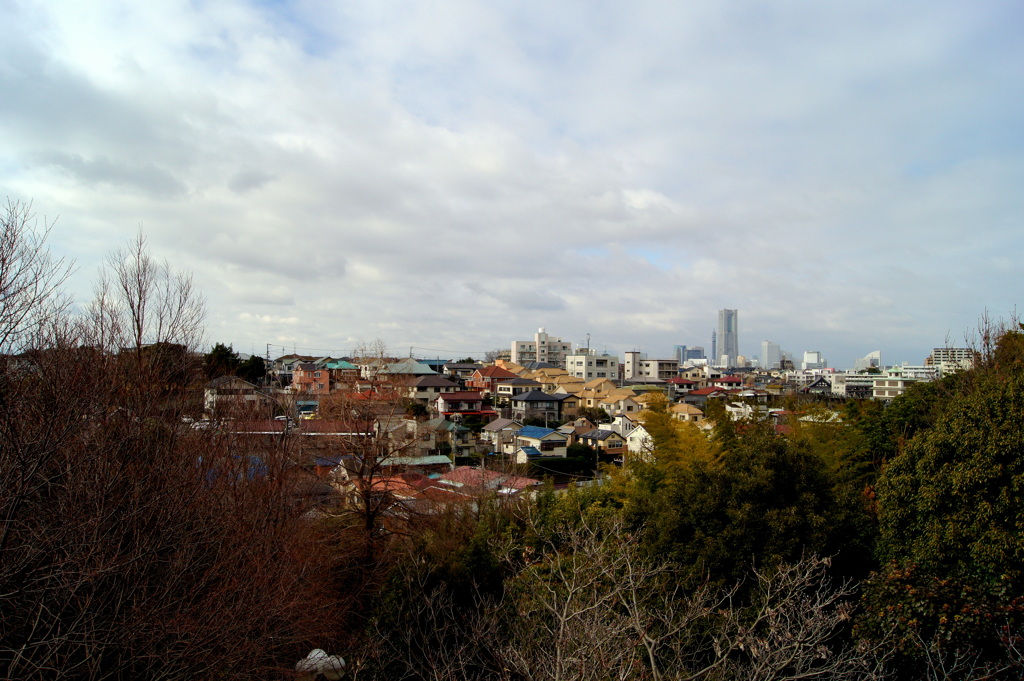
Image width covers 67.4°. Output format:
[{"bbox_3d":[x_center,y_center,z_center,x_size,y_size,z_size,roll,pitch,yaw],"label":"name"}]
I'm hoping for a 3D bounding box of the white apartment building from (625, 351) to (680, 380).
[{"bbox_3d":[48.350,9.880,266.000,12.700,11.300,13.300,2,-2,-30],"label":"white apartment building"}]

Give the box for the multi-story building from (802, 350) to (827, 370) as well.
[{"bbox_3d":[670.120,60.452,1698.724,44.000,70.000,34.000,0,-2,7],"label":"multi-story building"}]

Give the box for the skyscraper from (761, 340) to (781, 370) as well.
[{"bbox_3d":[1074.557,88.017,3186.752,58.000,172.000,50.000,0,-2,-9],"label":"skyscraper"}]

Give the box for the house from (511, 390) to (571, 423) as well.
[{"bbox_3d":[6.776,17.899,207.836,11.200,8.700,9.200,1,-2,-24],"label":"house"}]

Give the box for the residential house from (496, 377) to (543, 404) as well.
[{"bbox_3d":[2.131,14.800,217.843,11.500,8.300,8.500,1,-2,-24],"label":"residential house"}]

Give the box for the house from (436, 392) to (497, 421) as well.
[{"bbox_3d":[-11.265,16.748,189.854,14.000,8.000,8.500,1,-2,-18],"label":"house"}]

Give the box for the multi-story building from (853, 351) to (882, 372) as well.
[{"bbox_3d":[1447.381,110.145,3117.539,100.000,135.000,40.000,-1,-2,25],"label":"multi-story building"}]

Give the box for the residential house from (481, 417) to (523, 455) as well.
[{"bbox_3d":[-2.600,23.609,189.838,7.800,8.600,9.200,1,-2,-24],"label":"residential house"}]

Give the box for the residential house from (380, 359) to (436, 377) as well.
[{"bbox_3d":[-32.056,10.033,239.845,17.500,8.500,13.000,1,-2,-15],"label":"residential house"}]

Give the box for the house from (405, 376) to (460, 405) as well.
[{"bbox_3d":[-21.482,13.830,209.841,12.300,8.400,9.000,1,-2,-24],"label":"house"}]

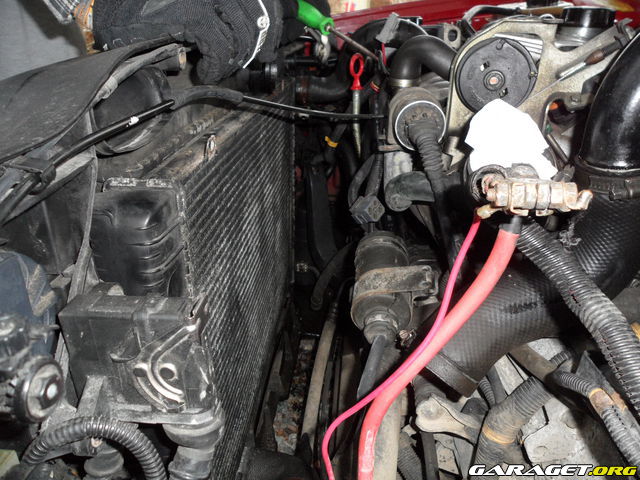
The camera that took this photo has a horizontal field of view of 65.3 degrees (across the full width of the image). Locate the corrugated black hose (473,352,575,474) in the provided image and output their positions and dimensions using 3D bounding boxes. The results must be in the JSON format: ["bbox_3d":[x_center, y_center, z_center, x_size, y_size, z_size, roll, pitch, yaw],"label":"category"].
[{"bbox_3d":[0.195,0.167,0.480,0.040,0.130,0.040,29,15,-8],"label":"corrugated black hose"}]

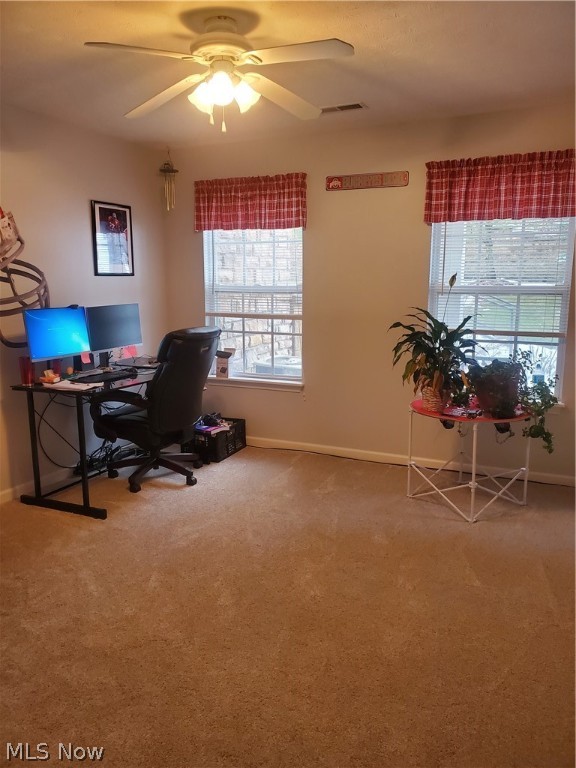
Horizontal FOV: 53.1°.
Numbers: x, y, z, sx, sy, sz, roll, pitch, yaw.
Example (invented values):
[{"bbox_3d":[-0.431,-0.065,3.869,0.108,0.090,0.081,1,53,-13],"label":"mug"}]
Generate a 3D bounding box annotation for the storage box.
[{"bbox_3d":[-0.615,0.449,4.817,0.360,0.245,0.470,4,12,24],"label":"storage box"}]

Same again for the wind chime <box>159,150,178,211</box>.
[{"bbox_3d":[-0.991,-1.686,4.770,0.155,0.475,0.155,-3,11,-11],"label":"wind chime"}]

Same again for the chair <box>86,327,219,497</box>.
[{"bbox_3d":[-0.893,0.149,4.094,0.740,1.106,0.660,6,13,32],"label":"chair"}]

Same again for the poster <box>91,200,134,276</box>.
[{"bbox_3d":[-1.350,-1.120,4.490,0.025,0.550,0.450,4,12,24],"label":"poster"}]

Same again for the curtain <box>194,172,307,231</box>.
[{"bbox_3d":[-0.311,-1.429,4.558,0.990,0.400,0.090,4,12,24],"label":"curtain"}]

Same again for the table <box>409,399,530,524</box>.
[{"bbox_3d":[1.157,0.458,3.700,0.730,0.607,0.730,2,11,12],"label":"table"}]

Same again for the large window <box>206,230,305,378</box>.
[{"bbox_3d":[-0.276,-0.703,4.765,0.900,1.353,0.120,4,12,24],"label":"large window"}]

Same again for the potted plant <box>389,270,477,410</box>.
[{"bbox_3d":[0.911,-0.248,3.571,0.520,0.850,0.500,2,11,15],"label":"potted plant"}]

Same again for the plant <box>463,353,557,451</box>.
[{"bbox_3d":[1.320,0.093,3.454,0.510,0.600,0.420,2,11,15],"label":"plant"}]

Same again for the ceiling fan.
[{"bbox_3d":[-0.280,-1.308,2.446,1.210,0.436,1.210,10,15,43],"label":"ceiling fan"}]

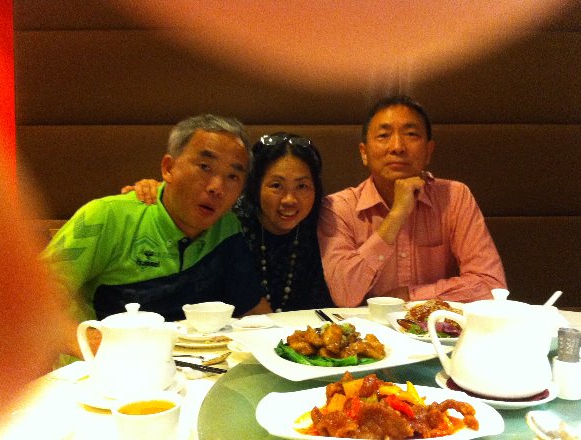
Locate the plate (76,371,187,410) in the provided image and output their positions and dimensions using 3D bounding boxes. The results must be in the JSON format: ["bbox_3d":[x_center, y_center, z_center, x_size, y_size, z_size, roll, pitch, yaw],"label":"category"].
[{"bbox_3d":[-0.225,0.243,0.844,0.152,0.022,0.152,0,3,0],"label":"plate"}]

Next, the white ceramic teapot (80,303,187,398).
[{"bbox_3d":[-0.230,0.183,0.869,0.182,0.126,0.124,-2,4,-28],"label":"white ceramic teapot"}]

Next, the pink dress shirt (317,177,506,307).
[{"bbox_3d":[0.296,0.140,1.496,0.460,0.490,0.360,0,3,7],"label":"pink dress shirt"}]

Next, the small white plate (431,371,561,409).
[{"bbox_3d":[0.252,0.210,0.742,0.146,0.021,0.146,0,3,0],"label":"small white plate"}]

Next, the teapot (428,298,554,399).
[{"bbox_3d":[0.264,0.149,0.755,0.182,0.126,0.124,0,3,-2],"label":"teapot"}]

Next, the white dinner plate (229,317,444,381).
[{"bbox_3d":[0.065,0.196,0.886,0.253,0.034,0.253,-2,4,-30],"label":"white dinner plate"}]

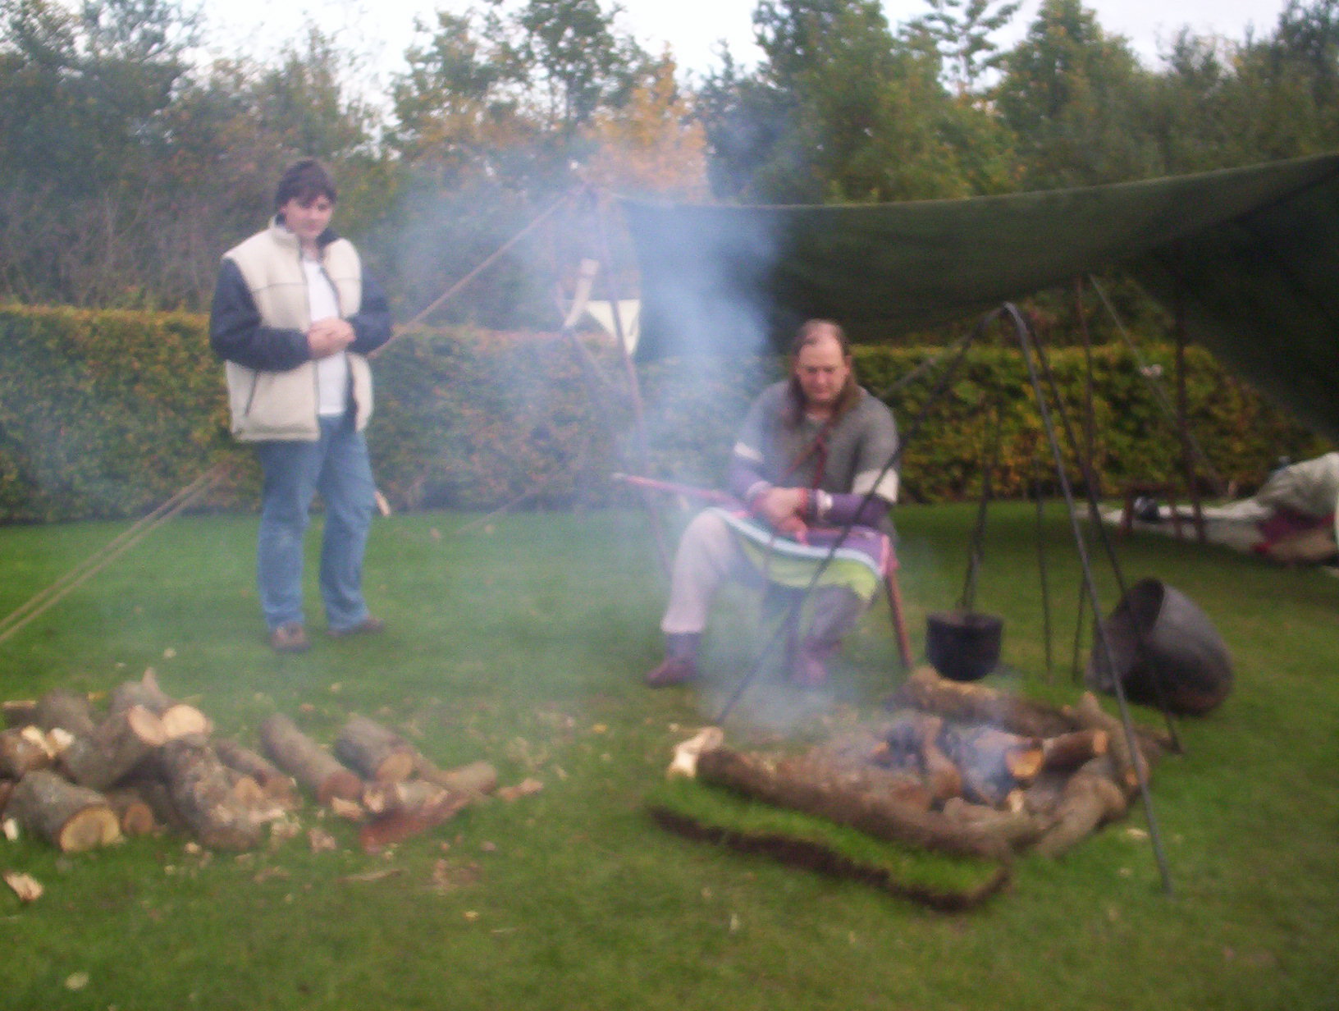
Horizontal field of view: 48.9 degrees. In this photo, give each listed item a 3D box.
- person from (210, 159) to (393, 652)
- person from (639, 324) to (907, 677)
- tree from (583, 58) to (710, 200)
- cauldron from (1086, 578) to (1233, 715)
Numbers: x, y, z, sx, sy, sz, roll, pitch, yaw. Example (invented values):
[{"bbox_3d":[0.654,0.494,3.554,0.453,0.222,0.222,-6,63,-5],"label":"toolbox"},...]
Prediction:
[{"bbox_3d":[-1.350,-0.366,5.330,0.600,1.730,0.420,-3,7,-31],"label":"person"},{"bbox_3d":[0.367,-0.049,5.037,0.820,1.200,0.760,1,6,7],"label":"person"},{"bbox_3d":[-0.258,-3.248,17.745,2.000,4.900,2.000,1,6,0],"label":"tree"},{"bbox_3d":[1.540,0.458,4.560,0.350,0.400,0.400,31,5,-1],"label":"cauldron"}]

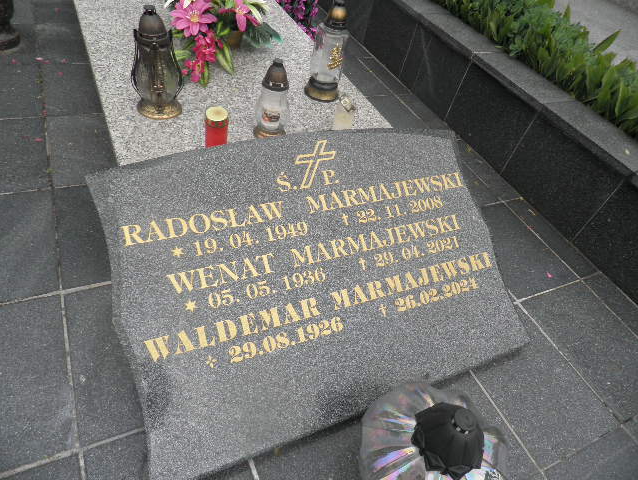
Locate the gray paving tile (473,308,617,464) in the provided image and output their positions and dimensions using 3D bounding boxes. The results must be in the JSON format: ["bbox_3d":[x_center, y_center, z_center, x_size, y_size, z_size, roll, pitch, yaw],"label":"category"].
[{"bbox_3d":[0.558,0.367,1.198,0.297,0.025,0.396,-12,51,-24],"label":"gray paving tile"}]

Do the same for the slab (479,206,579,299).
[{"bbox_3d":[0.662,0.028,1.556,0.299,0.025,0.405,-12,51,-24],"label":"slab"}]

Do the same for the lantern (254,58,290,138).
[{"bbox_3d":[-0.128,-0.409,1.275,0.101,0.219,0.101,-12,51,-24],"label":"lantern"}]

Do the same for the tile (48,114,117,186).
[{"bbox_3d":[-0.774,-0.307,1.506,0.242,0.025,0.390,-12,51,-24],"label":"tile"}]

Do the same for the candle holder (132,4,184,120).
[{"bbox_3d":[-0.448,-0.490,1.223,0.141,0.285,0.134,-12,51,-24],"label":"candle holder"}]

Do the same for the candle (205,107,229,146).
[{"bbox_3d":[-0.274,-0.284,1.188,0.061,0.115,0.061,-12,51,-24],"label":"candle"}]

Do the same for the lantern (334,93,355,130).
[{"bbox_3d":[0.072,-0.393,1.389,0.060,0.110,0.060,-12,51,-24],"label":"lantern"}]

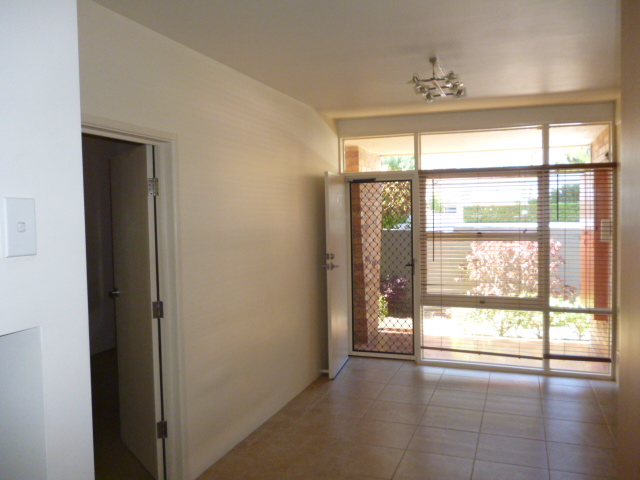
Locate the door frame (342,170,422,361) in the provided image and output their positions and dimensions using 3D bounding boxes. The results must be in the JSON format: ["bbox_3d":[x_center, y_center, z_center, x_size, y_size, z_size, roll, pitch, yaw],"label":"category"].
[{"bbox_3d":[0.657,0.301,5.762,0.891,2.125,0.126,0,3,21],"label":"door frame"}]

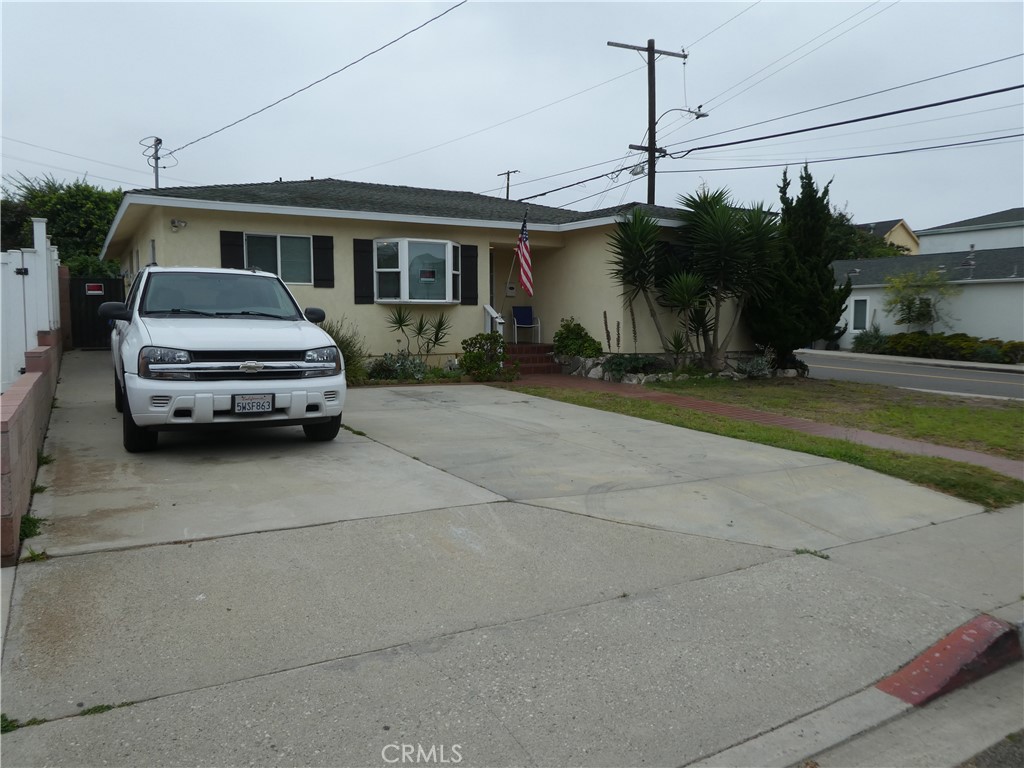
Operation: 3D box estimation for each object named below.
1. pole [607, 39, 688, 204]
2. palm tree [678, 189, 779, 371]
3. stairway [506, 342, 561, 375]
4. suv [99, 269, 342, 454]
[{"bbox_3d":[4.515,-6.100,23.557,3.100,10.180,0.450,-3,7,-24],"label":"pole"},{"bbox_3d":[4.178,-2.013,13.983,1.900,3.500,1.750,-4,7,-31],"label":"palm tree"},{"bbox_3d":[0.306,-0.526,14.842,1.400,0.570,0.800,-4,7,-31],"label":"stairway"},{"bbox_3d":[-3.278,-0.455,7.787,1.930,1.790,4.870,-2,6,-30],"label":"suv"}]

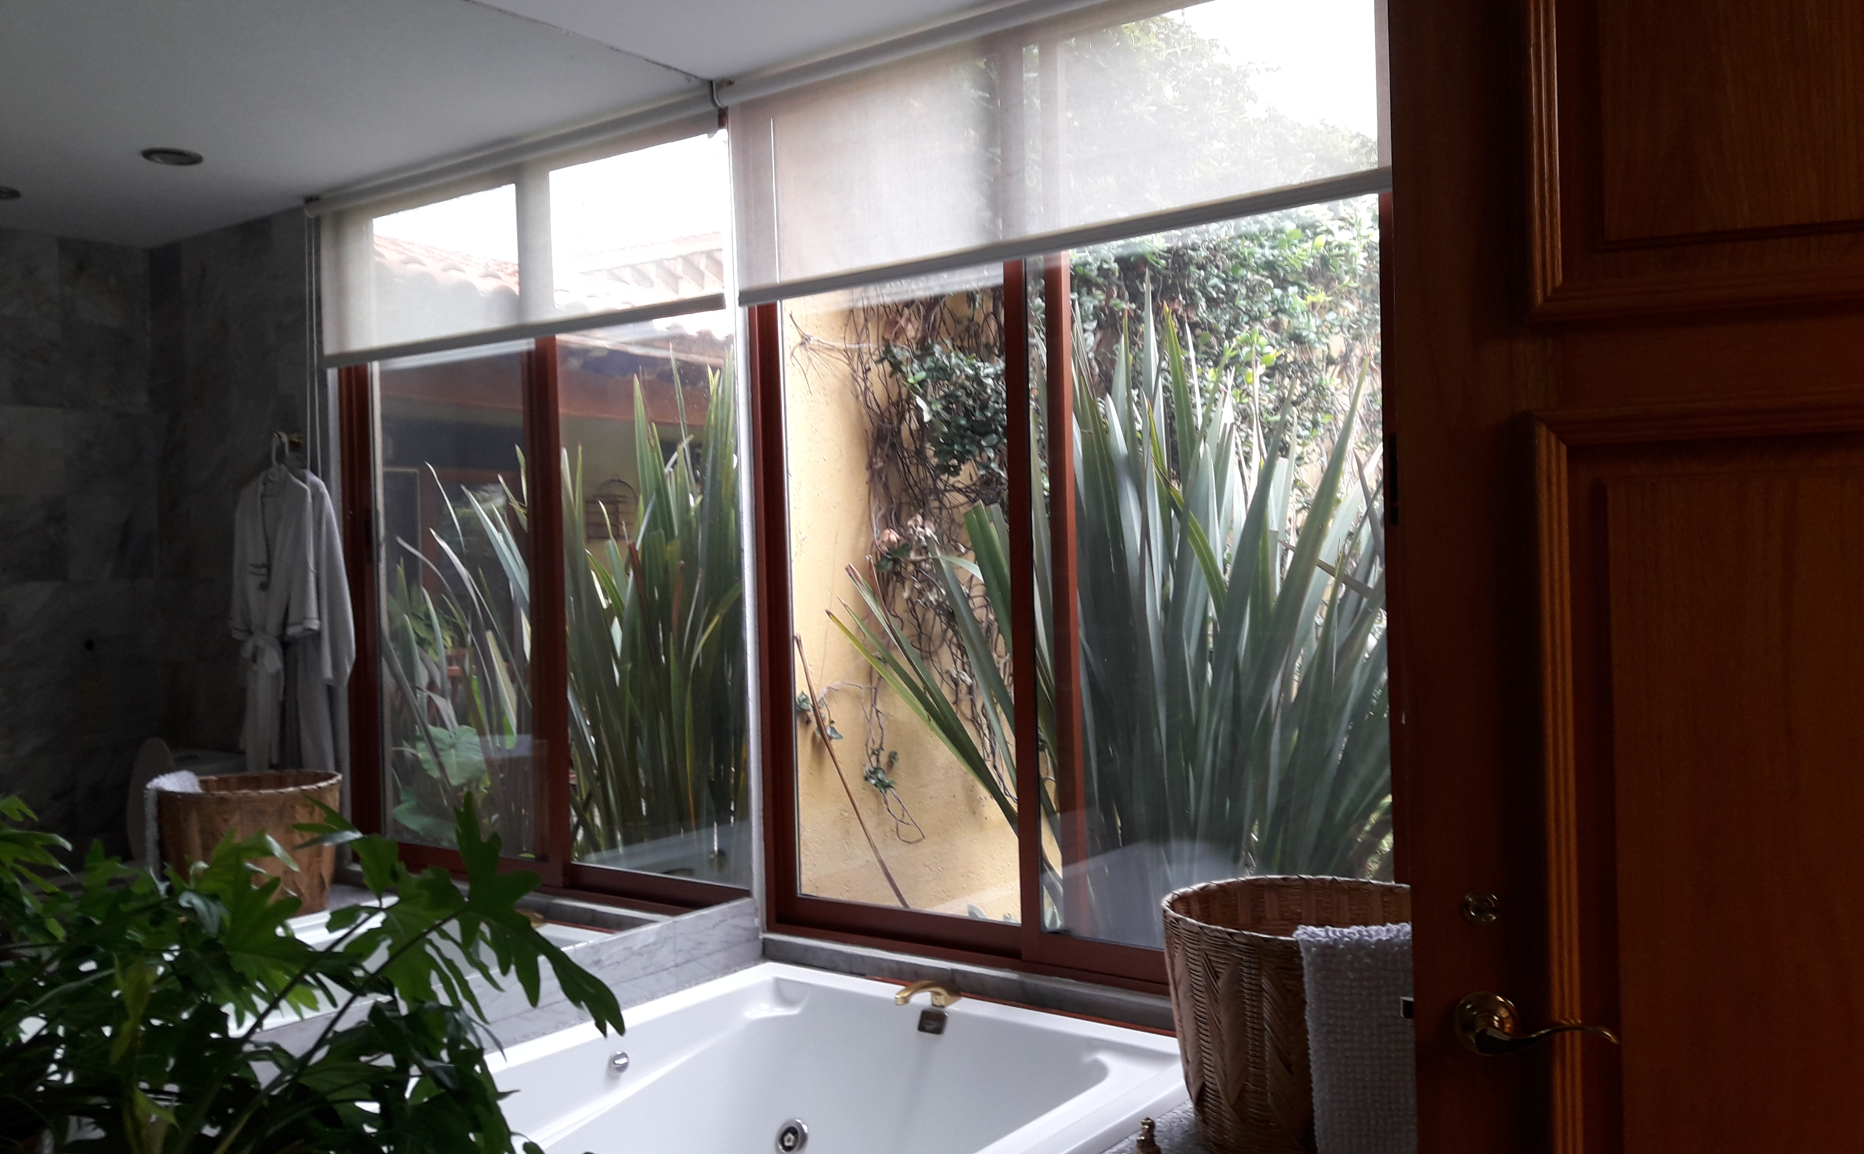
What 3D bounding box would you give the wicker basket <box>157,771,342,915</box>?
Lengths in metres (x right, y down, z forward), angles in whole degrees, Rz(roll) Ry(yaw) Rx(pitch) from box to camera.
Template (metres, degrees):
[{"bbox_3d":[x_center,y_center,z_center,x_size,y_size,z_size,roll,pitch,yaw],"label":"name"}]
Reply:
[{"bbox_3d":[-1.886,0.748,4.190,0.466,0.361,0.466,-1,0,36],"label":"wicker basket"}]

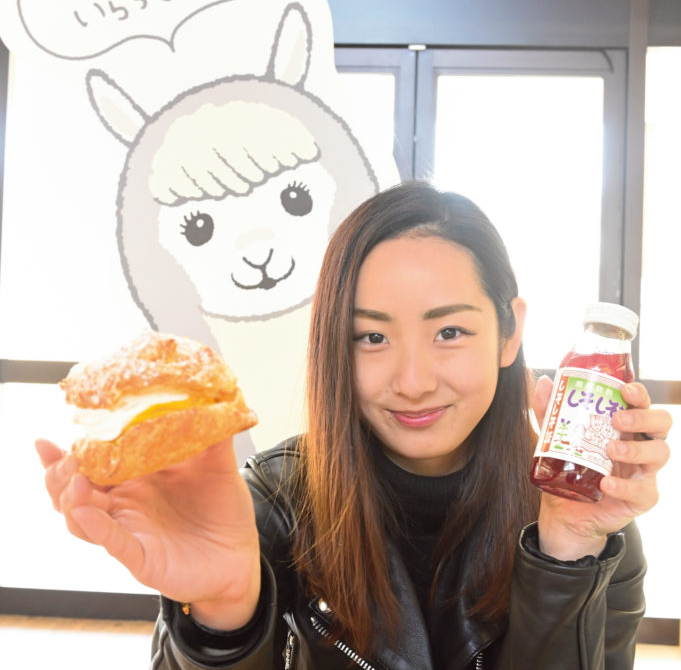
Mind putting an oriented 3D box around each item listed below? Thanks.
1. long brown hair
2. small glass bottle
[{"bbox_3d":[0.067,0.068,0.955,0.210,0.400,0.205,2,-2,3],"label":"long brown hair"},{"bbox_3d":[0.178,0.047,0.770,0.054,0.137,0.054,19,-16,-5],"label":"small glass bottle"}]

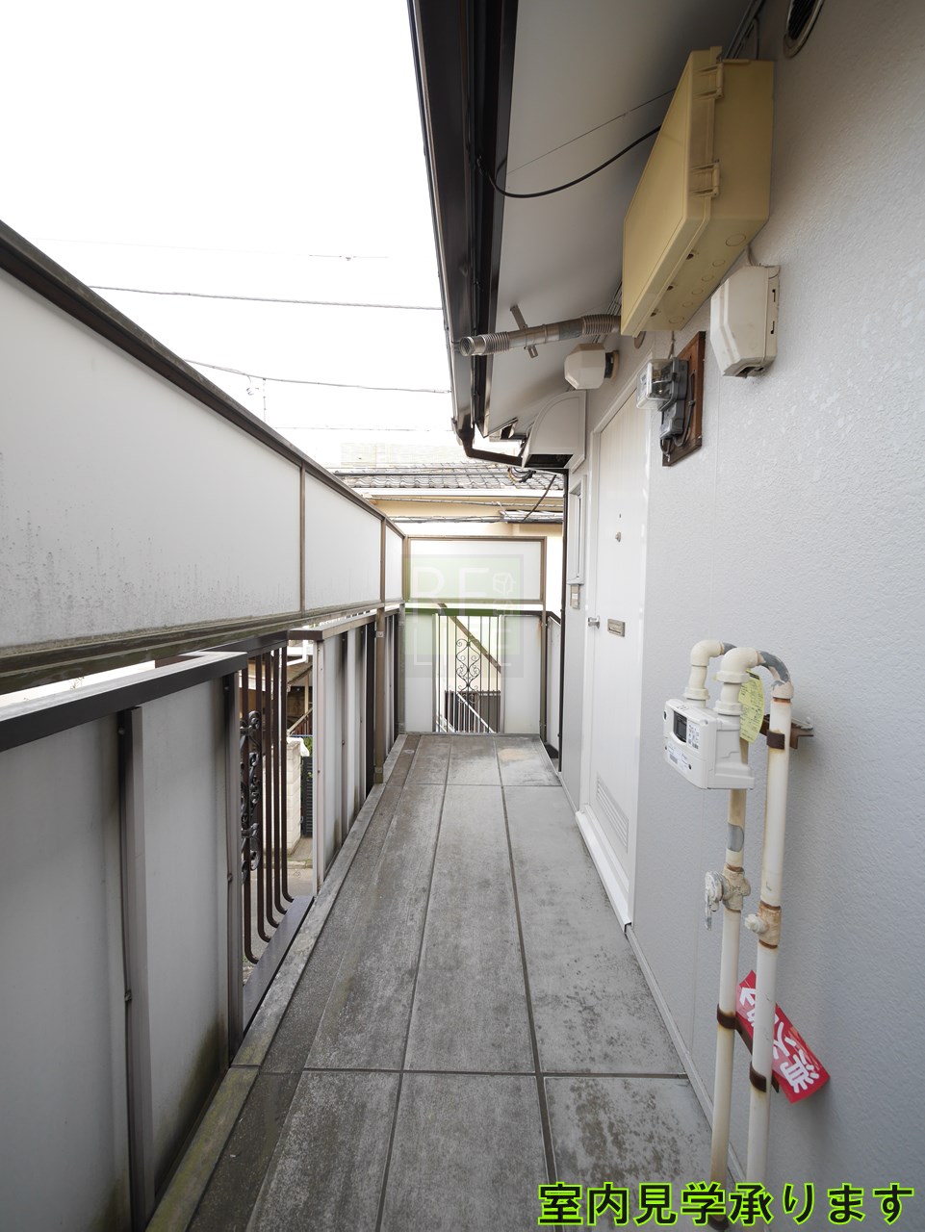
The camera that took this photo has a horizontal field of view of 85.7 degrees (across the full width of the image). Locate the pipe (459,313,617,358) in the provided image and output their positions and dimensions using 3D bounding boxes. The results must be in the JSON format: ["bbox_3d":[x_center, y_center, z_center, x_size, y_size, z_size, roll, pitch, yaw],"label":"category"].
[{"bbox_3d":[0.284,-0.951,1.685,0.597,0.072,0.065,-6,3,1],"label":"pipe"}]

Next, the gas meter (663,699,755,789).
[{"bbox_3d":[0.421,0.205,0.855,0.080,0.130,0.178,1,4,2],"label":"gas meter"}]

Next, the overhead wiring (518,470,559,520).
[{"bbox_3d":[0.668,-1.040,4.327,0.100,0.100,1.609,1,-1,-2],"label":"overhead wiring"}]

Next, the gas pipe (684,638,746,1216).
[{"bbox_3d":[0.465,0.614,0.949,0.124,1.145,0.047,1,3,2],"label":"gas pipe"}]

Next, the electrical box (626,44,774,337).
[{"bbox_3d":[0.520,-0.933,1.169,0.161,0.300,0.422,1,4,2],"label":"electrical box"}]

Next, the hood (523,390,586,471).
[{"bbox_3d":[0.503,-1.010,2.758,0.299,0.342,0.346,1,4,2],"label":"hood"}]

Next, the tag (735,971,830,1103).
[{"bbox_3d":[0.532,0.721,0.874,0.080,0.008,0.220,-42,1,4],"label":"tag"}]

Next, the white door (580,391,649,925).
[{"bbox_3d":[0.629,0.115,2.117,0.074,1.958,0.877,1,4,2],"label":"white door"}]

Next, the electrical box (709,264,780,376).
[{"bbox_3d":[0.544,-0.570,0.972,0.095,0.174,0.083,1,4,2],"label":"electrical box"}]

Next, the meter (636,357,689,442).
[{"bbox_3d":[0.530,-0.566,1.338,0.101,0.190,0.123,1,4,2],"label":"meter"}]

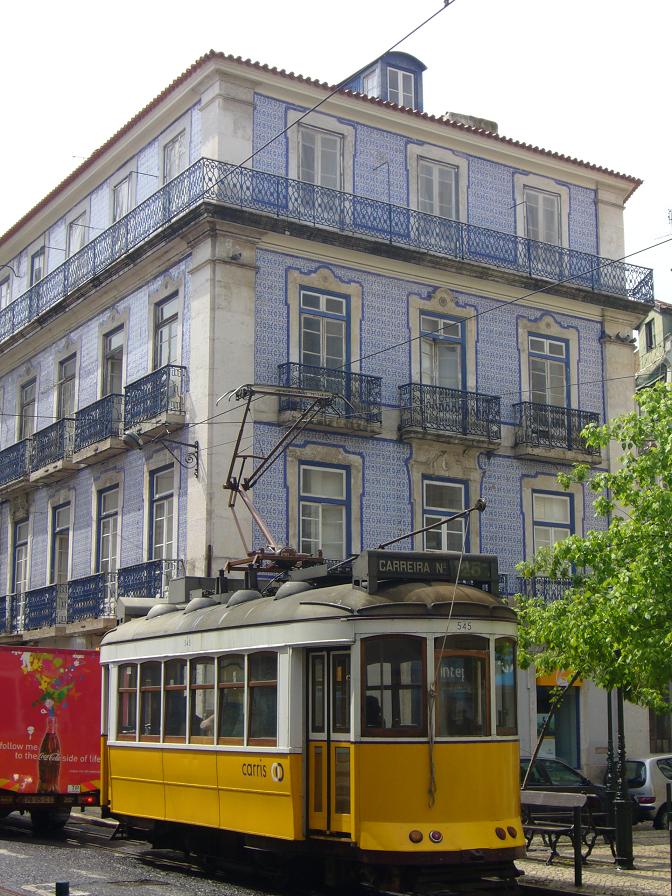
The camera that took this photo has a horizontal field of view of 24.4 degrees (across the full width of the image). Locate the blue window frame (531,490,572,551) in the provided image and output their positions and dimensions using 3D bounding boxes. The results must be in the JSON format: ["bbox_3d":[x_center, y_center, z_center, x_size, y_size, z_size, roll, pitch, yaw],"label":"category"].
[{"bbox_3d":[5.041,2.451,36.111,1.350,2.880,0.200,7,-13,-36],"label":"blue window frame"}]

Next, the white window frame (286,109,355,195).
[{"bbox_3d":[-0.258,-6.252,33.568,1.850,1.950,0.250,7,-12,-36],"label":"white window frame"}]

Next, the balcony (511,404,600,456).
[{"bbox_3d":[5.167,-0.397,36.132,2.360,1.030,0.450,7,-13,-35],"label":"balcony"}]

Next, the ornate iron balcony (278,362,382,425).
[{"bbox_3d":[-0.095,-1.074,32.534,2.360,1.020,0.430,7,-13,-36],"label":"ornate iron balcony"}]

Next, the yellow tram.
[{"bbox_3d":[-0.684,3.228,18.518,2.400,3.260,8.380,5,-11,-28],"label":"yellow tram"}]

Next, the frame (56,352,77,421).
[{"bbox_3d":[-6.660,-0.914,38.832,0.200,2.780,1.280,6,-12,-29],"label":"frame"}]

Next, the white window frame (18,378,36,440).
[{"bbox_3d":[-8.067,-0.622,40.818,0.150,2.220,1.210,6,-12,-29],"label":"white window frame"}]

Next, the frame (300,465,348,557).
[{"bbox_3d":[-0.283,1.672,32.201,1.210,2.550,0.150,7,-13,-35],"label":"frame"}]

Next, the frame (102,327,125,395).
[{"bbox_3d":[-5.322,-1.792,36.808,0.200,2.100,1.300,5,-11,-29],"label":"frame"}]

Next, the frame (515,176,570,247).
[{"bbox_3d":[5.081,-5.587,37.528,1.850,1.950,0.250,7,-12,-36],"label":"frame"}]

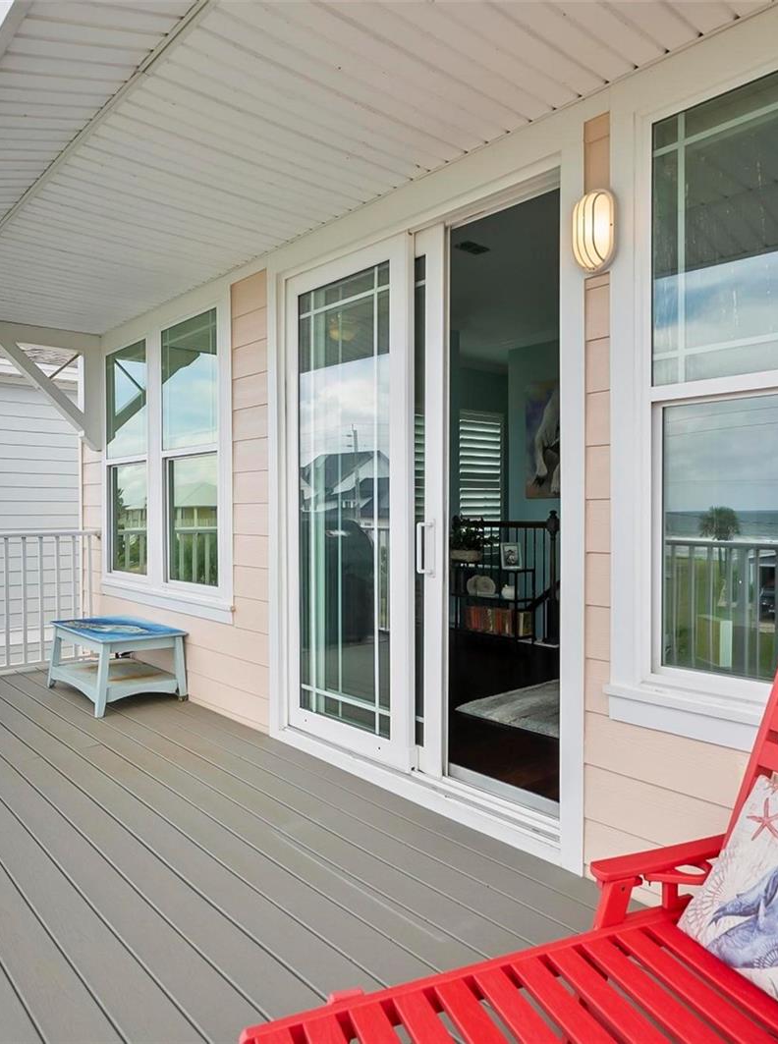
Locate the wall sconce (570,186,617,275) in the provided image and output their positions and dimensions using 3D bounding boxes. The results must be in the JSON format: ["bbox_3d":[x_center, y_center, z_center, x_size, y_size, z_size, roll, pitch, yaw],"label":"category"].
[{"bbox_3d":[0.651,-0.944,2.254,0.090,0.264,0.147,-1,1,-43],"label":"wall sconce"}]

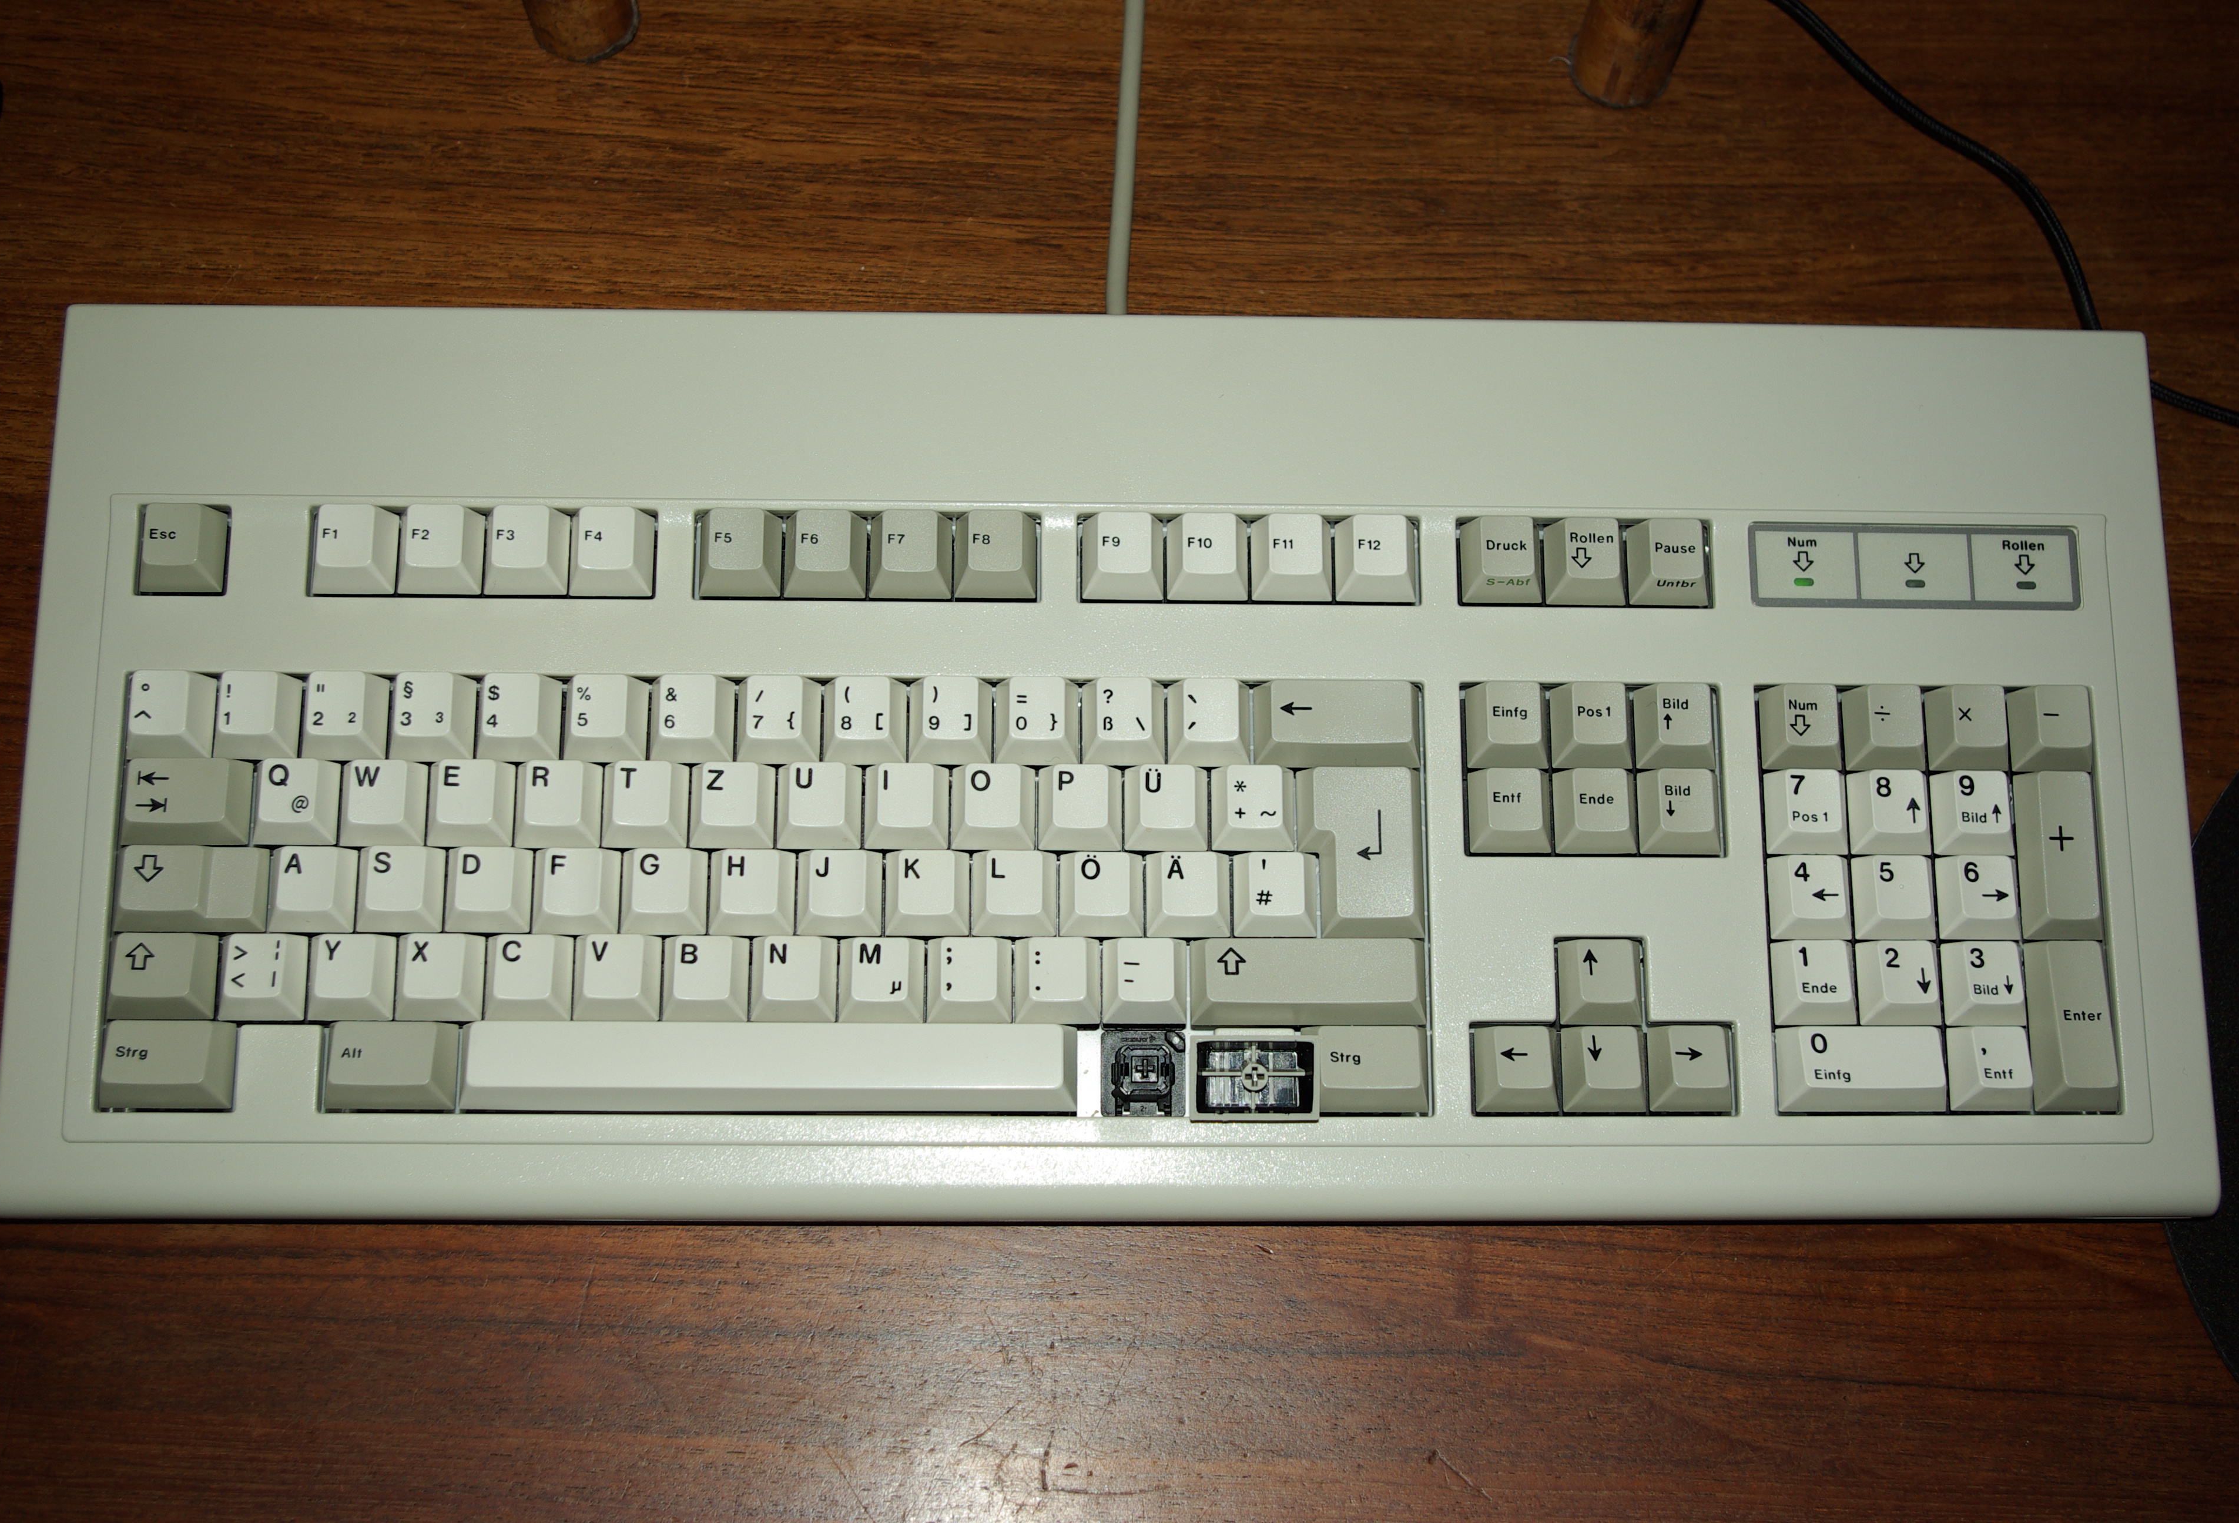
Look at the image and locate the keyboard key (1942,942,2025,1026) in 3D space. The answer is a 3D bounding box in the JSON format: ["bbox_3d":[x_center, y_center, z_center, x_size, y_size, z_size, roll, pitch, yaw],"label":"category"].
[{"bbox_3d":[0.192,0.049,0.585,0.018,0.008,0.018,0,79,-2],"label":"keyboard key"}]

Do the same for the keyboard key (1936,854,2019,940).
[{"bbox_3d":[0.191,0.030,0.587,0.018,0.008,0.018,0,79,-2],"label":"keyboard key"}]

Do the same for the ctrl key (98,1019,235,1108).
[{"bbox_3d":[-0.204,0.065,0.566,0.028,0.008,0.018,0,79,-2],"label":"ctrl key"}]

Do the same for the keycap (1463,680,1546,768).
[{"bbox_3d":[0.087,-0.008,0.592,0.018,0.009,0.018,0,79,-2],"label":"keycap"}]

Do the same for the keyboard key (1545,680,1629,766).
[{"bbox_3d":[0.106,-0.008,0.591,0.018,0.009,0.018,0,79,-2],"label":"keyboard key"}]

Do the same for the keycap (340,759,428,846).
[{"bbox_3d":[-0.161,0.009,0.579,0.018,0.008,0.018,0,79,-2],"label":"keycap"}]

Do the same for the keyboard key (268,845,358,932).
[{"bbox_3d":[-0.175,0.027,0.574,0.018,0.008,0.018,0,79,-2],"label":"keyboard key"}]

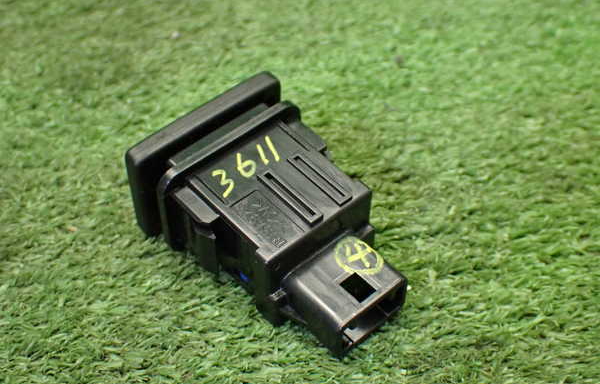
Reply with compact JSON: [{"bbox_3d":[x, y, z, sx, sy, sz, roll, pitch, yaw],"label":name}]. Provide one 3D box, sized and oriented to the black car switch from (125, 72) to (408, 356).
[{"bbox_3d":[-0.003,0.006,0.172,0.036,0.023,0.052,-33,57,-25],"label":"black car switch"}]

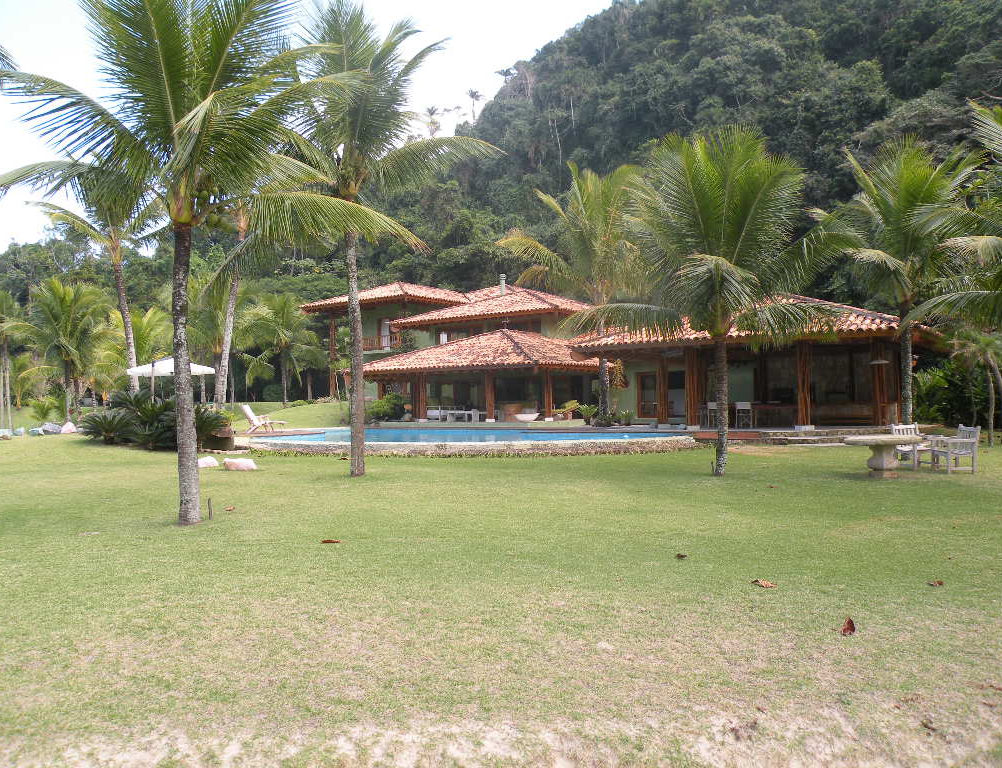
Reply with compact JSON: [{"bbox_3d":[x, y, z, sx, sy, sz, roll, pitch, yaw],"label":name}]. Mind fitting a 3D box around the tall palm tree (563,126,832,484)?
[{"bbox_3d":[3.859,-1.549,15.000,5.200,6.600,4.900,-1,0,0],"label":"tall palm tree"}]

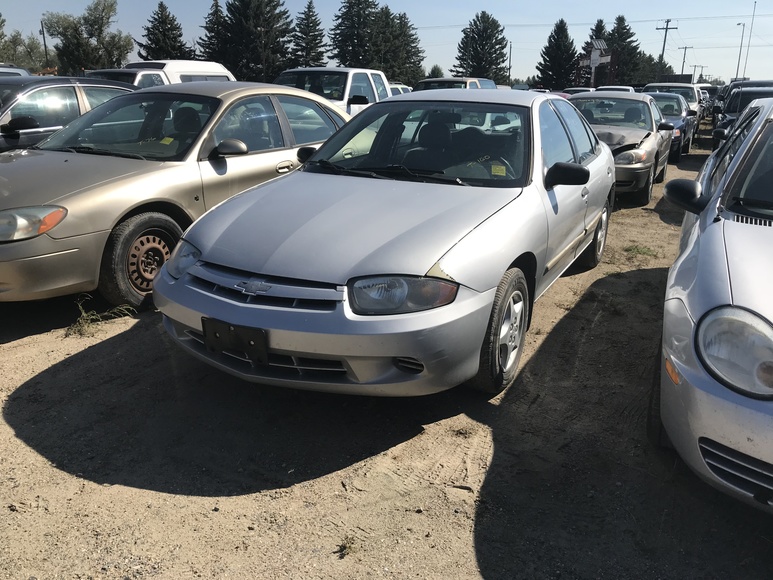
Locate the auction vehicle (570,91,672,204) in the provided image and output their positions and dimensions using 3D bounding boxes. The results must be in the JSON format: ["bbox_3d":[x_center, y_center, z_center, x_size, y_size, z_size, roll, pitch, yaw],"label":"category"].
[{"bbox_3d":[3.369,-2.340,9.688,1.850,1.430,4.900,9,19,25],"label":"auction vehicle"}]

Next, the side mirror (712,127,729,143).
[{"bbox_3d":[4.014,-1.858,7.506,0.210,0.150,0.130,9,19,25],"label":"side mirror"}]

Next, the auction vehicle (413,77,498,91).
[{"bbox_3d":[1.436,-4.342,15.476,1.800,1.720,4.550,9,19,25],"label":"auction vehicle"}]

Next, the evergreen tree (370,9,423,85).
[{"bbox_3d":[1.463,-25.734,69.504,5.600,9.990,5.600,9,19,25],"label":"evergreen tree"}]

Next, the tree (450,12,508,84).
[{"bbox_3d":[10.380,-25.565,69.489,6.200,9.890,6.200,9,19,25],"label":"tree"}]

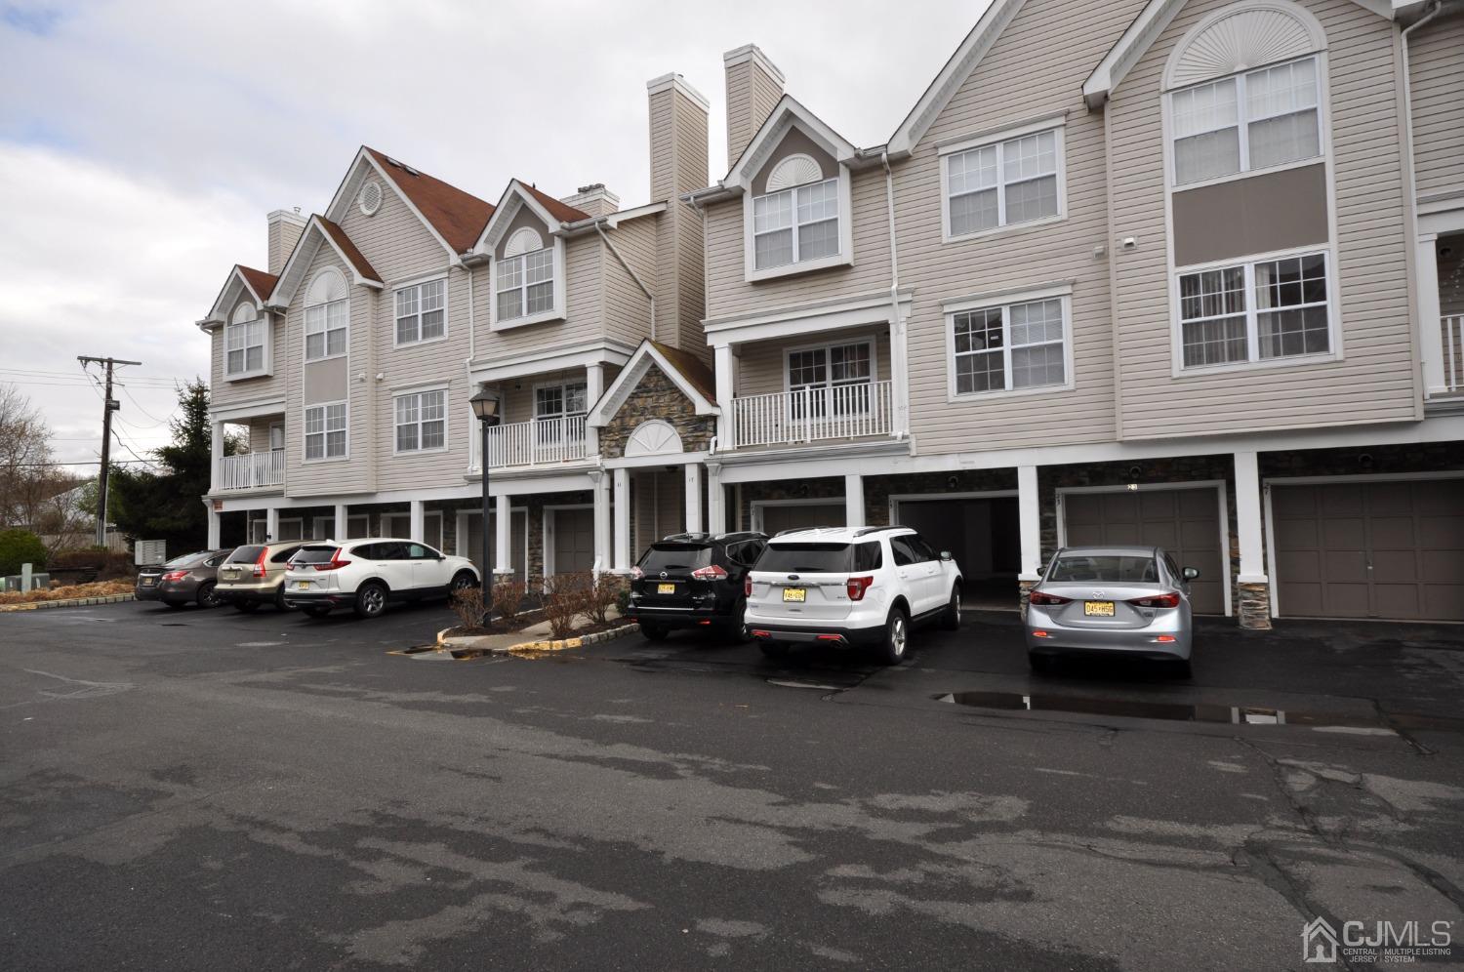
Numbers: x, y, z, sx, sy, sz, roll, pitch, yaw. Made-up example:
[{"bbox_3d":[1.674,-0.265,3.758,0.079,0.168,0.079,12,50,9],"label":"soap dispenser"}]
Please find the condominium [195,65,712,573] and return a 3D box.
[{"bbox_3d":[-6.908,-3.364,28.878,17.600,13.150,13.000,-3,-3,31],"label":"condominium"}]

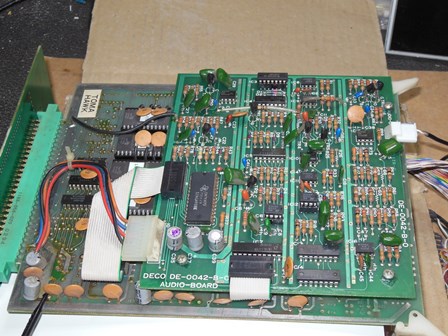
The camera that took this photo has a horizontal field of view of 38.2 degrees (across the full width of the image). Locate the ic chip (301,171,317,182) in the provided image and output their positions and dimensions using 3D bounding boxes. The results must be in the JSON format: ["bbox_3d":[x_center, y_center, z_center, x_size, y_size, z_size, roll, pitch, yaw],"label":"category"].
[{"bbox_3d":[0.049,0.006,0.374,0.010,0.004,0.007,1,52,6],"label":"ic chip"}]

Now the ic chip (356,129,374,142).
[{"bbox_3d":[0.085,-0.019,0.392,0.010,0.004,0.007,1,51,6],"label":"ic chip"}]

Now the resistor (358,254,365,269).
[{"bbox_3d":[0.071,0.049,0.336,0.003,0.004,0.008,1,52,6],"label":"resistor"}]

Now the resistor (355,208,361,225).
[{"bbox_3d":[0.073,0.026,0.351,0.002,0.002,0.007,1,49,6],"label":"resistor"}]

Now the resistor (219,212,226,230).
[{"bbox_3d":[-0.001,0.028,0.352,0.003,0.003,0.008,1,50,6],"label":"resistor"}]

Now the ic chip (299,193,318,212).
[{"bbox_3d":[0.047,0.019,0.363,0.010,0.007,0.008,1,51,6],"label":"ic chip"}]

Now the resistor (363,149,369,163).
[{"bbox_3d":[0.084,-0.008,0.382,0.003,0.003,0.007,1,52,6],"label":"resistor"}]

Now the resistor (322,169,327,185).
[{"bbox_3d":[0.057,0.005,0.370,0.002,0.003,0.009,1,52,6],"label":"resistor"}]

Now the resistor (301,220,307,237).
[{"bbox_3d":[0.044,0.033,0.354,0.003,0.003,0.007,1,52,5],"label":"resistor"}]

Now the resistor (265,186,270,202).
[{"bbox_3d":[0.025,0.015,0.366,0.003,0.003,0.008,1,48,6],"label":"resistor"}]

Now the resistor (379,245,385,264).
[{"bbox_3d":[0.083,0.044,0.340,0.003,0.003,0.008,1,52,6],"label":"resistor"}]

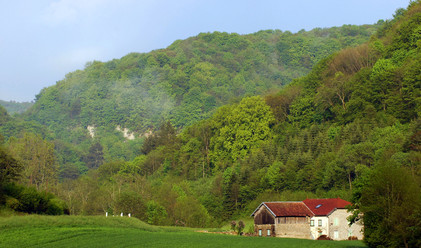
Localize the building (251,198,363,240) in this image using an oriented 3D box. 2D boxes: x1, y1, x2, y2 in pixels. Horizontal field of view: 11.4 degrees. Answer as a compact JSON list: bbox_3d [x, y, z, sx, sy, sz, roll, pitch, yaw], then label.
[{"bbox_3d":[20.141,19.995,439.000,20.854,8.893,15.167,2,-3,-40],"label":"building"}]

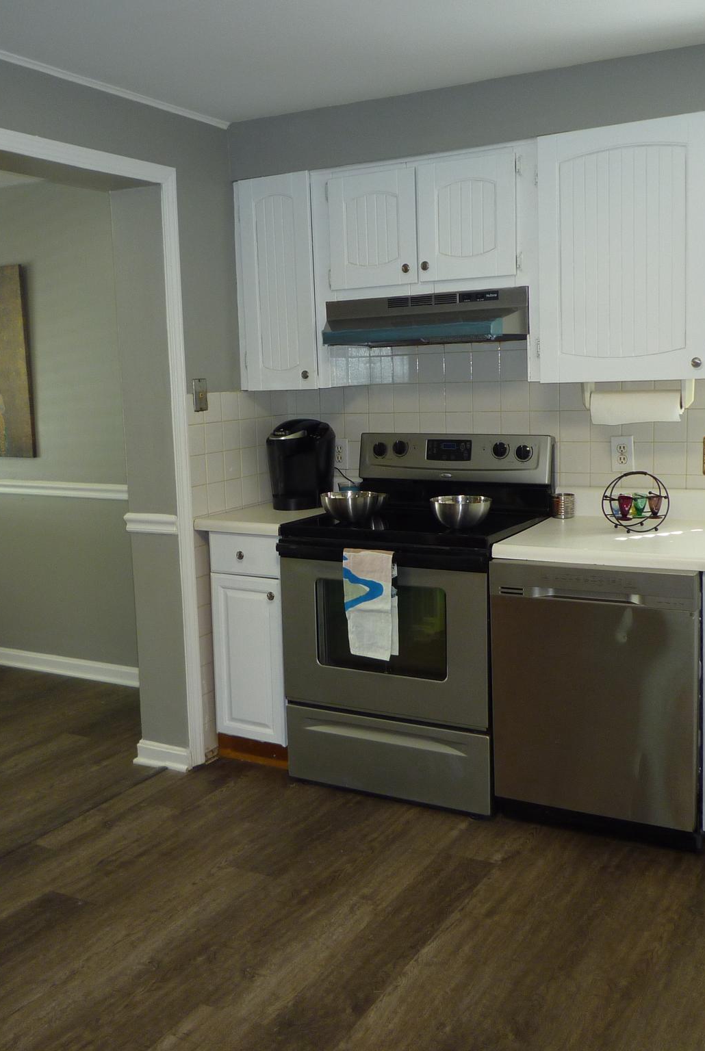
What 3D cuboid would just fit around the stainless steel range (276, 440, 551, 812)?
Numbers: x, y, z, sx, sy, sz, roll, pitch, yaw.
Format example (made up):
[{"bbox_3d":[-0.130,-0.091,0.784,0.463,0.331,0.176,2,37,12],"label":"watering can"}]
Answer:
[{"bbox_3d":[0.240,0.294,3.587,0.762,1.176,0.715,3,11,28],"label":"stainless steel range"}]

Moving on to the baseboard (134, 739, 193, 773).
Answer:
[{"bbox_3d":[-0.719,0.866,3.827,0.245,0.102,0.030,3,9,28],"label":"baseboard"}]

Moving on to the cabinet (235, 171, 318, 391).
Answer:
[{"bbox_3d":[-0.206,-0.910,3.864,0.348,0.768,0.340,3,9,28],"label":"cabinet"}]

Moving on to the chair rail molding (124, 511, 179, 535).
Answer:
[{"bbox_3d":[-0.720,-0.004,3.629,0.235,0.067,0.030,3,11,28],"label":"chair rail molding"}]

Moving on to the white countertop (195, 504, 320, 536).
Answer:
[{"bbox_3d":[-0.251,-0.044,3.842,0.364,0.038,0.662,3,11,28],"label":"white countertop"}]

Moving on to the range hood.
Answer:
[{"bbox_3d":[0.310,-0.729,3.598,0.761,0.164,0.365,3,9,28],"label":"range hood"}]

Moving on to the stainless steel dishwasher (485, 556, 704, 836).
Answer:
[{"bbox_3d":[0.844,0.475,3.268,0.603,0.816,0.620,3,11,28],"label":"stainless steel dishwasher"}]

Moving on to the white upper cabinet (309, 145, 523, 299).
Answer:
[{"bbox_3d":[0.293,-1.037,3.572,0.796,0.454,0.340,3,9,28],"label":"white upper cabinet"}]

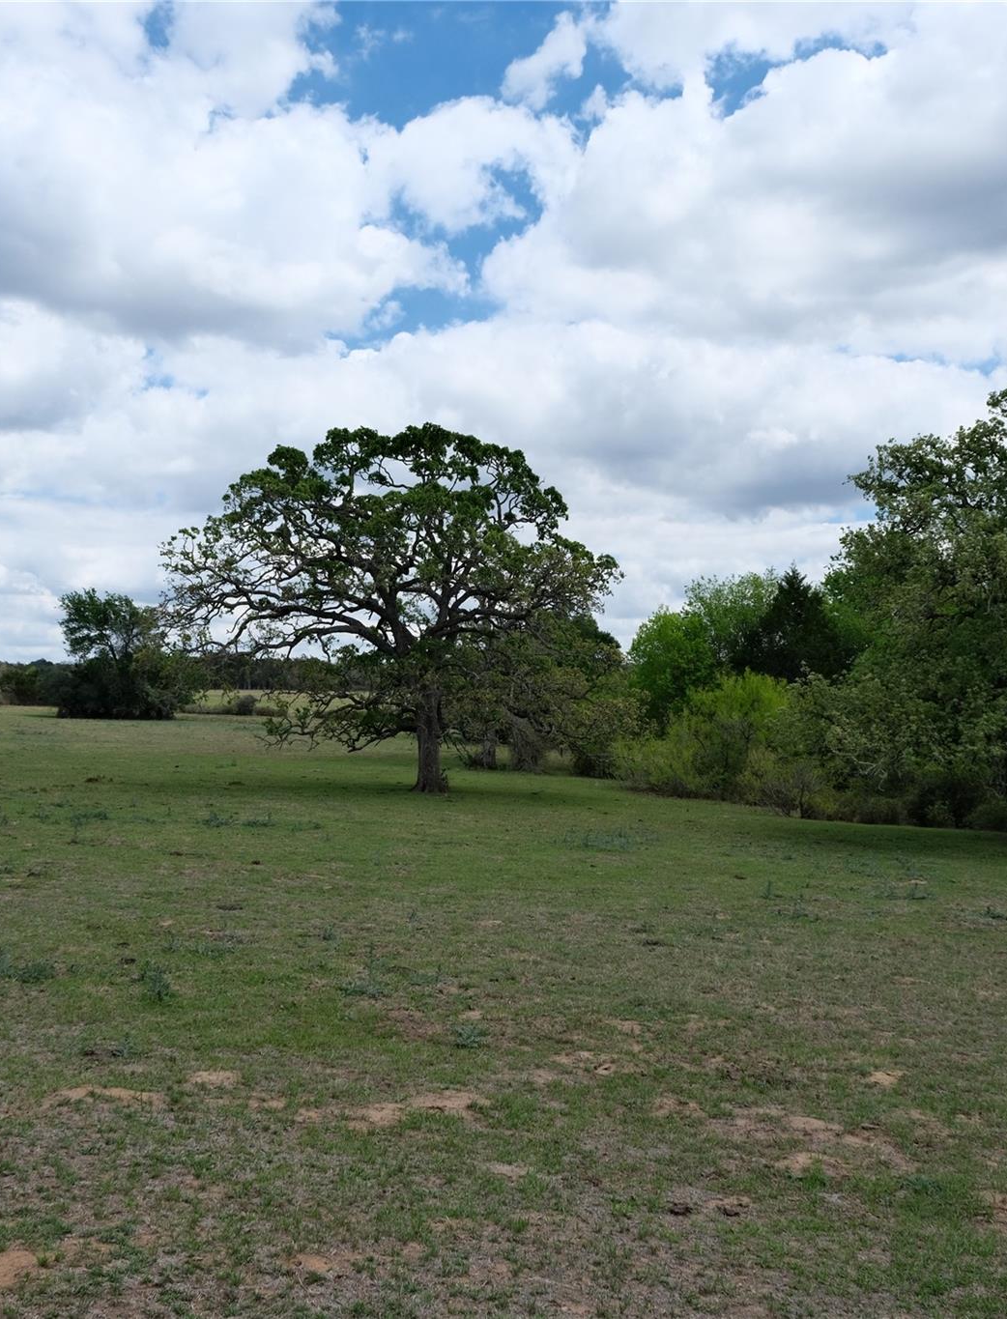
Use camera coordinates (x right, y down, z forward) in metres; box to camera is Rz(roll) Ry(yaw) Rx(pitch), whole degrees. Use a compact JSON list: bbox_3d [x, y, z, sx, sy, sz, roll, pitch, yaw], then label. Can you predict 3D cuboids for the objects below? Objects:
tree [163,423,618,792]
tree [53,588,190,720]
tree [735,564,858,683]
[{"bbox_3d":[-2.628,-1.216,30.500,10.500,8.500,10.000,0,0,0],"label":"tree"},{"bbox_3d":[-19.571,-0.319,68.000,7.300,6.800,6.800,0,0,0],"label":"tree"},{"bbox_3d":[10.219,-0.216,46.000,4.600,6.000,4.600,0,0,0],"label":"tree"}]

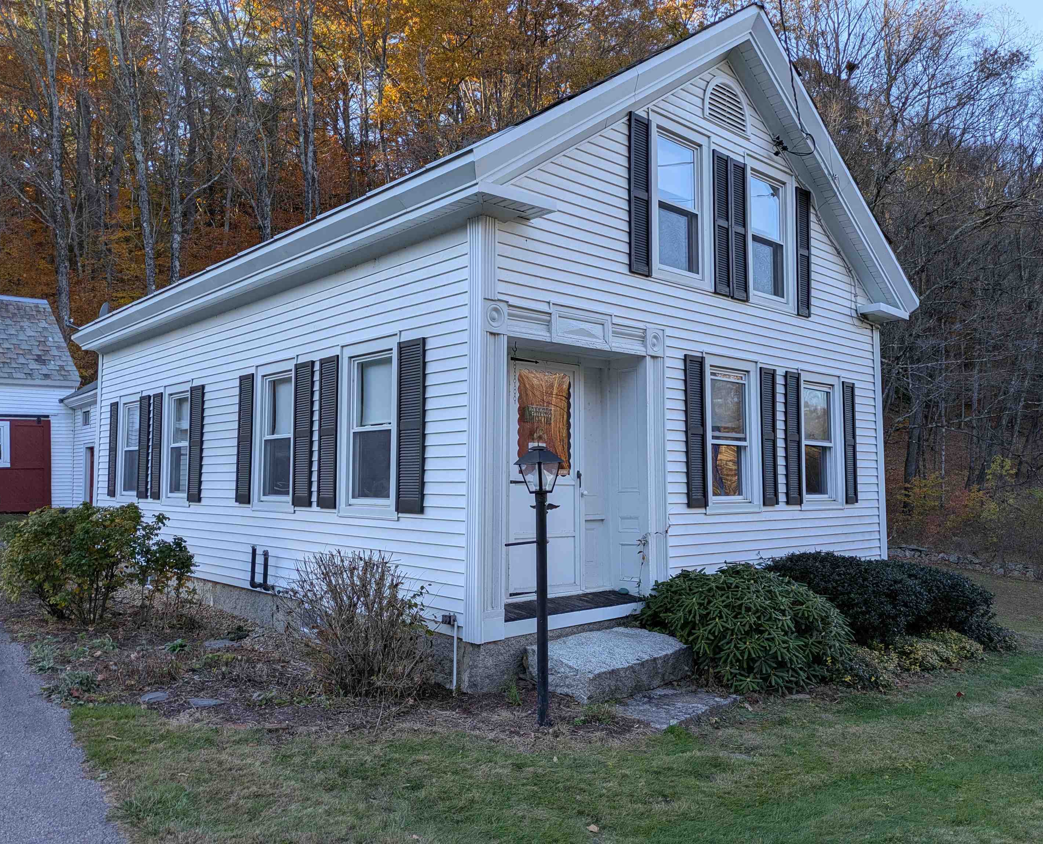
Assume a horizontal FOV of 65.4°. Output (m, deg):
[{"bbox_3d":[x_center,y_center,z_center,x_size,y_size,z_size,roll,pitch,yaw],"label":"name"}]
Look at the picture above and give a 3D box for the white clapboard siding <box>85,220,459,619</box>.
[{"bbox_3d":[-3.649,0.275,9.863,0.100,3.230,9.450,4,-6,-43],"label":"white clapboard siding"}]

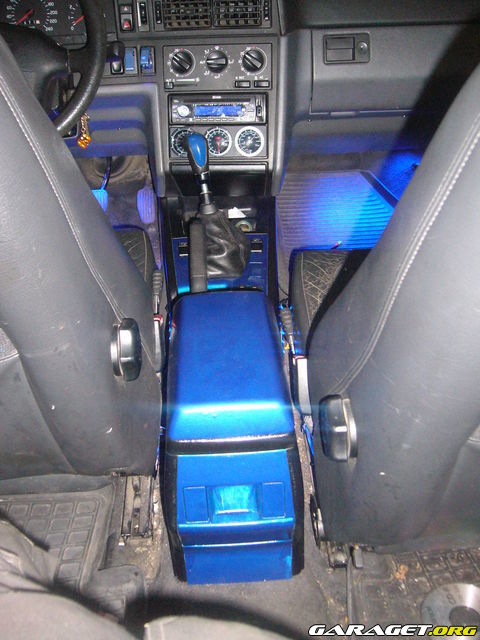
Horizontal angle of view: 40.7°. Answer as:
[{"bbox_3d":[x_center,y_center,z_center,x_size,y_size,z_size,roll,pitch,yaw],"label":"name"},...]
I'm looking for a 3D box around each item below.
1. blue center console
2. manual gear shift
[{"bbox_3d":[-0.020,0.156,1.009,0.176,0.221,0.445,-2,32,-4],"label":"blue center console"},{"bbox_3d":[-0.041,-0.208,1.190,0.118,0.242,0.130,-2,32,-4],"label":"manual gear shift"}]

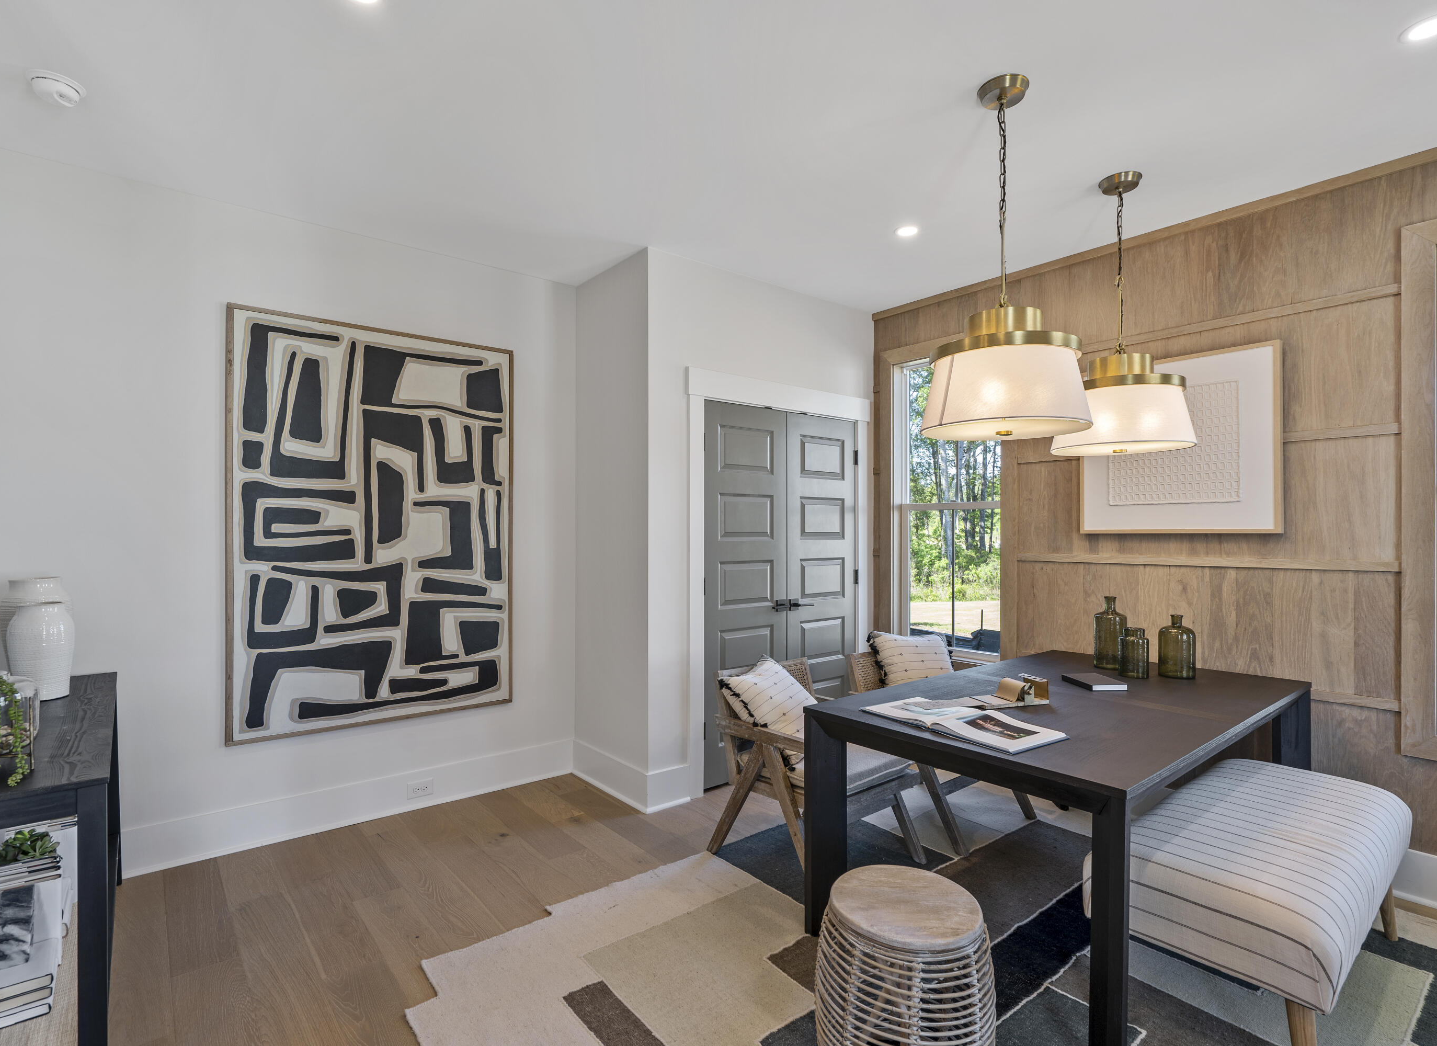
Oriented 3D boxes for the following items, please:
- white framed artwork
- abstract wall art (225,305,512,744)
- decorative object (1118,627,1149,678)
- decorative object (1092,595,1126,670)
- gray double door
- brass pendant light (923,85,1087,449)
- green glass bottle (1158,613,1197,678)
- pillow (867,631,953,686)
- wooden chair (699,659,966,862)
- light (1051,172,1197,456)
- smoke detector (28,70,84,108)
[{"bbox_3d":[2.039,-0.354,3.138,0.040,0.790,0.790,0,0,-38],"label":"white framed artwork"},{"bbox_3d":[-1.579,0.010,3.309,1.244,1.841,0.045,0,-1,-39],"label":"abstract wall art"},{"bbox_3d":[1.748,0.543,2.933,0.110,0.200,0.110,0,0,-38],"label":"decorative object"},{"bbox_3d":[1.748,0.487,3.110,0.127,0.313,0.127,0,0,-38],"label":"decorative object"},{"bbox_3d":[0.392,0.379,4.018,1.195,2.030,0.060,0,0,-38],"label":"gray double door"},{"bbox_3d":[0.889,-0.822,2.165,0.491,1.063,0.491,0,-1,-39],"label":"brass pendant light"},{"bbox_3d":[1.892,0.511,2.877,0.126,0.245,0.126,0,-1,-39],"label":"green glass bottle"},{"bbox_3d":[0.999,0.777,3.425,0.501,0.481,0.161,5,-25,-25],"label":"pillow"},{"bbox_3d":[0.405,1.018,2.923,0.630,0.770,0.670,0,0,-38],"label":"wooden chair"},{"bbox_3d":[1.572,-0.806,2.721,0.495,1.060,0.495,0,0,-38],"label":"light"},{"bbox_3d":[-2.045,-1.331,2.151,0.140,0.047,0.140,0,-1,-39],"label":"smoke detector"}]

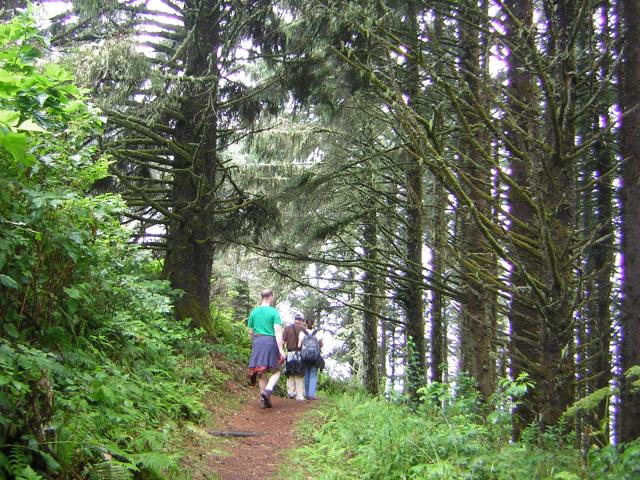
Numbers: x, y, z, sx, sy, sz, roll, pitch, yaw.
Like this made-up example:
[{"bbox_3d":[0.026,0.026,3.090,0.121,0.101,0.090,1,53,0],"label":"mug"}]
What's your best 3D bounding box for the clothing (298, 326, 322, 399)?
[{"bbox_3d":[-0.180,2.356,12.750,0.460,1.400,0.420,-1,-5,10],"label":"clothing"}]

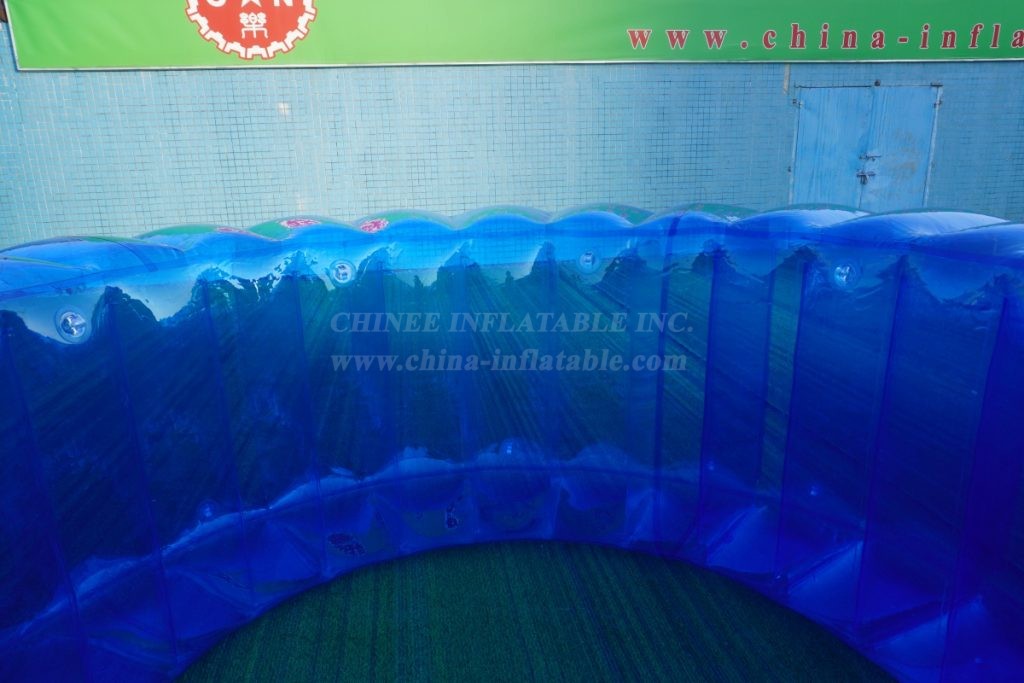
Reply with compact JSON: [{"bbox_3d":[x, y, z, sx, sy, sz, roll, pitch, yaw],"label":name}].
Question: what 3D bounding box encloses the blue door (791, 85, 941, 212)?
[{"bbox_3d":[4.675,-2.324,9.106,2.048,2.027,0.080,-4,15,-9],"label":"blue door"}]

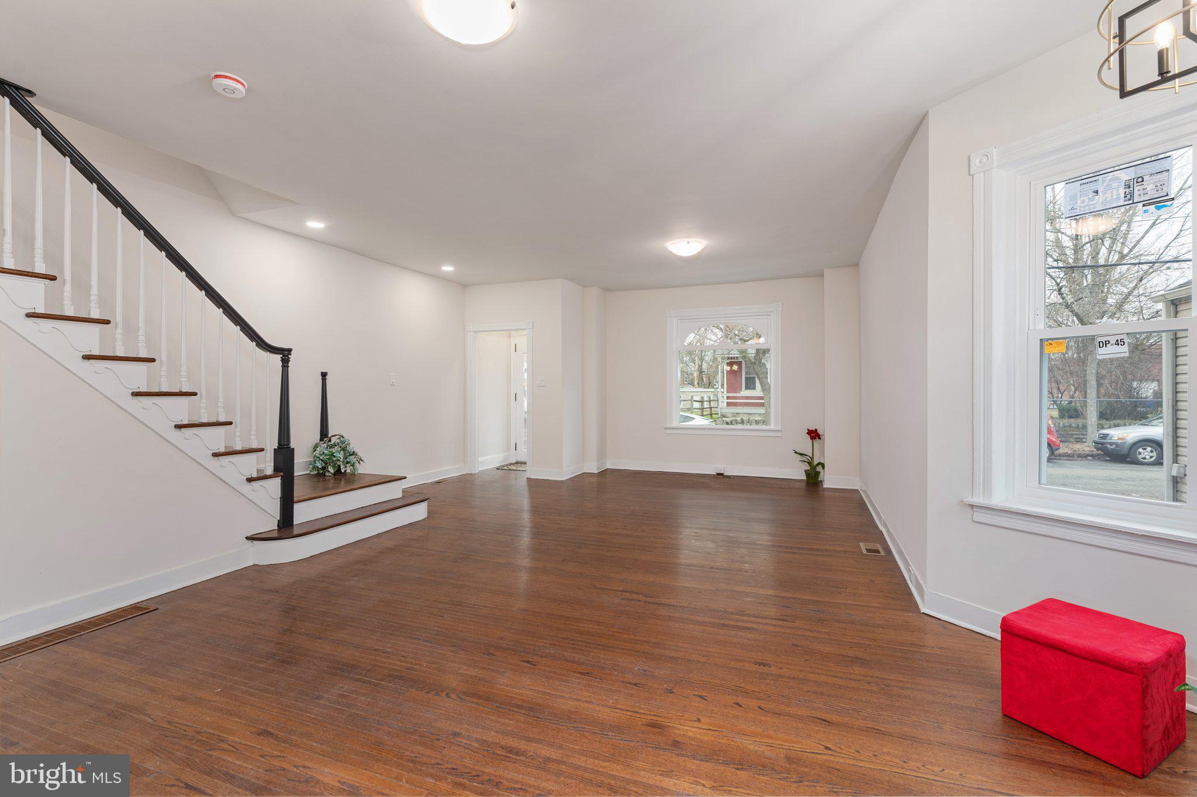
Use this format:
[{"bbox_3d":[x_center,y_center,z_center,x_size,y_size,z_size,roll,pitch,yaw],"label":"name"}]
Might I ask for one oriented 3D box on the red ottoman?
[{"bbox_3d":[1.764,0.996,1.912,0.370,0.365,0.389,-1,1,-29],"label":"red ottoman"}]

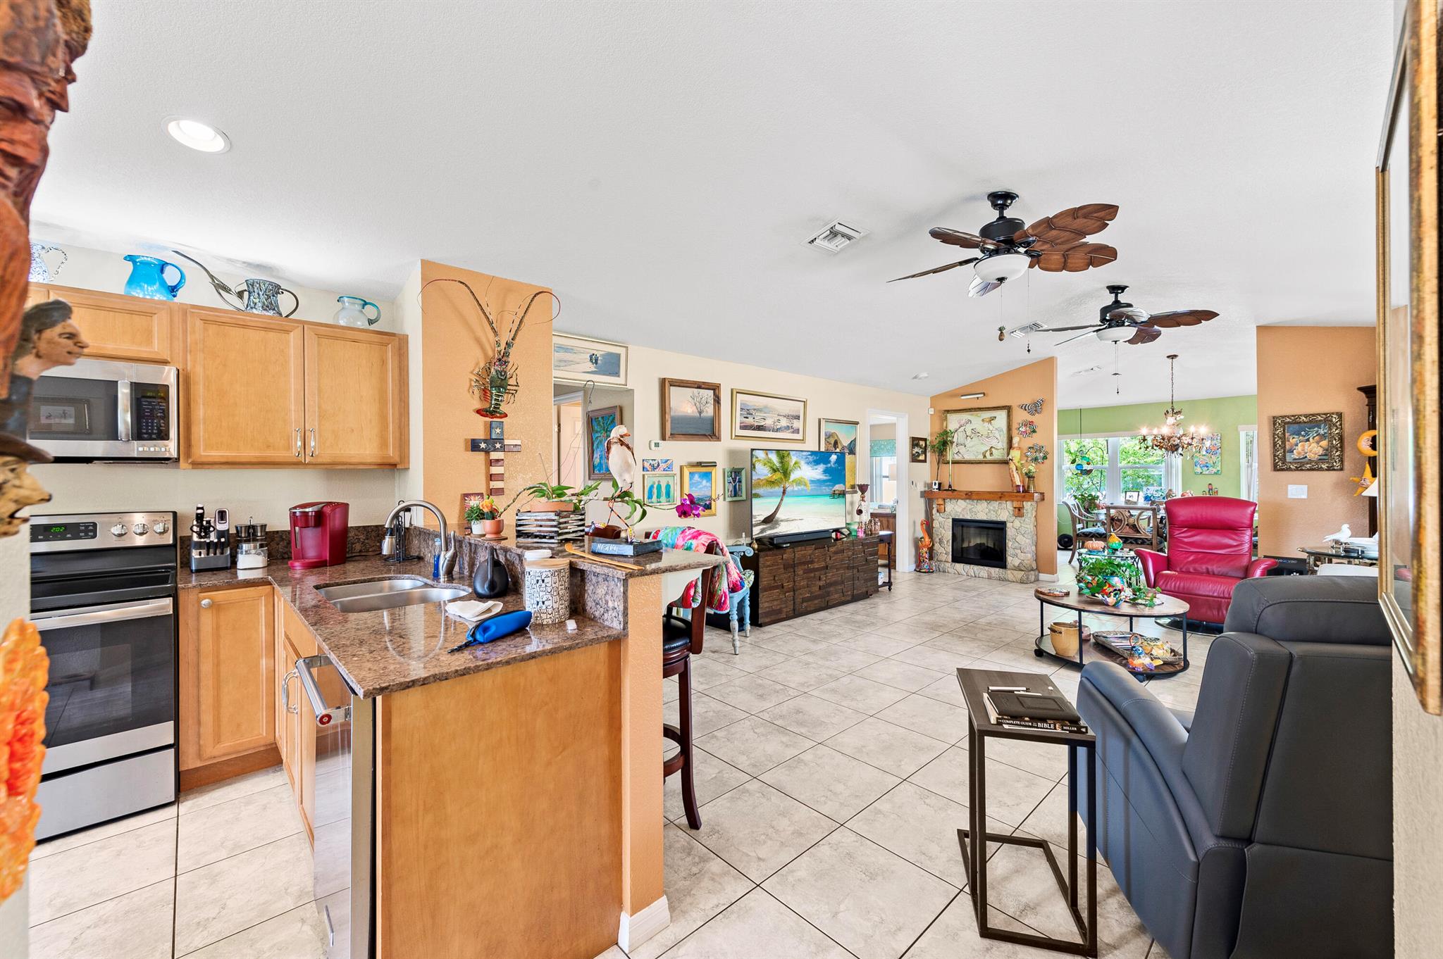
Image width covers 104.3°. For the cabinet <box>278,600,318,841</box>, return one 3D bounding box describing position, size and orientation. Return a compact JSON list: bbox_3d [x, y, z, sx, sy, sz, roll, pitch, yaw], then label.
[{"bbox_3d":[-1.353,0.842,2.279,0.610,0.800,1.040,-1,0,-42],"label":"cabinet"}]

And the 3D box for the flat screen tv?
[{"bbox_3d":[0.875,0.136,5.943,1.560,0.880,0.080,-1,0,-43],"label":"flat screen tv"}]

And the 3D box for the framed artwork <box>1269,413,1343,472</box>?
[{"bbox_3d":[5.477,-0.342,5.239,0.050,0.522,0.452,-1,0,-42],"label":"framed artwork"}]

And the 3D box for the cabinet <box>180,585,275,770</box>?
[{"bbox_3d":[-2.347,0.851,2.663,0.310,0.770,0.600,-1,0,-43],"label":"cabinet"}]

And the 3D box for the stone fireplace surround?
[{"bbox_3d":[3.465,0.723,7.514,0.430,1.110,1.440,-1,0,-43],"label":"stone fireplace surround"}]

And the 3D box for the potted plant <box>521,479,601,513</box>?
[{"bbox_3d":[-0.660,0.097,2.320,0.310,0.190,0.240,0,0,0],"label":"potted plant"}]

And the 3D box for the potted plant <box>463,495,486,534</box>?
[{"bbox_3d":[-1.075,0.160,2.490,0.115,0.175,0.115,0,0,0],"label":"potted plant"}]

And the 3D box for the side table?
[{"bbox_3d":[0.956,1.016,1.815,0.295,0.624,0.471,0,0,15],"label":"side table"}]

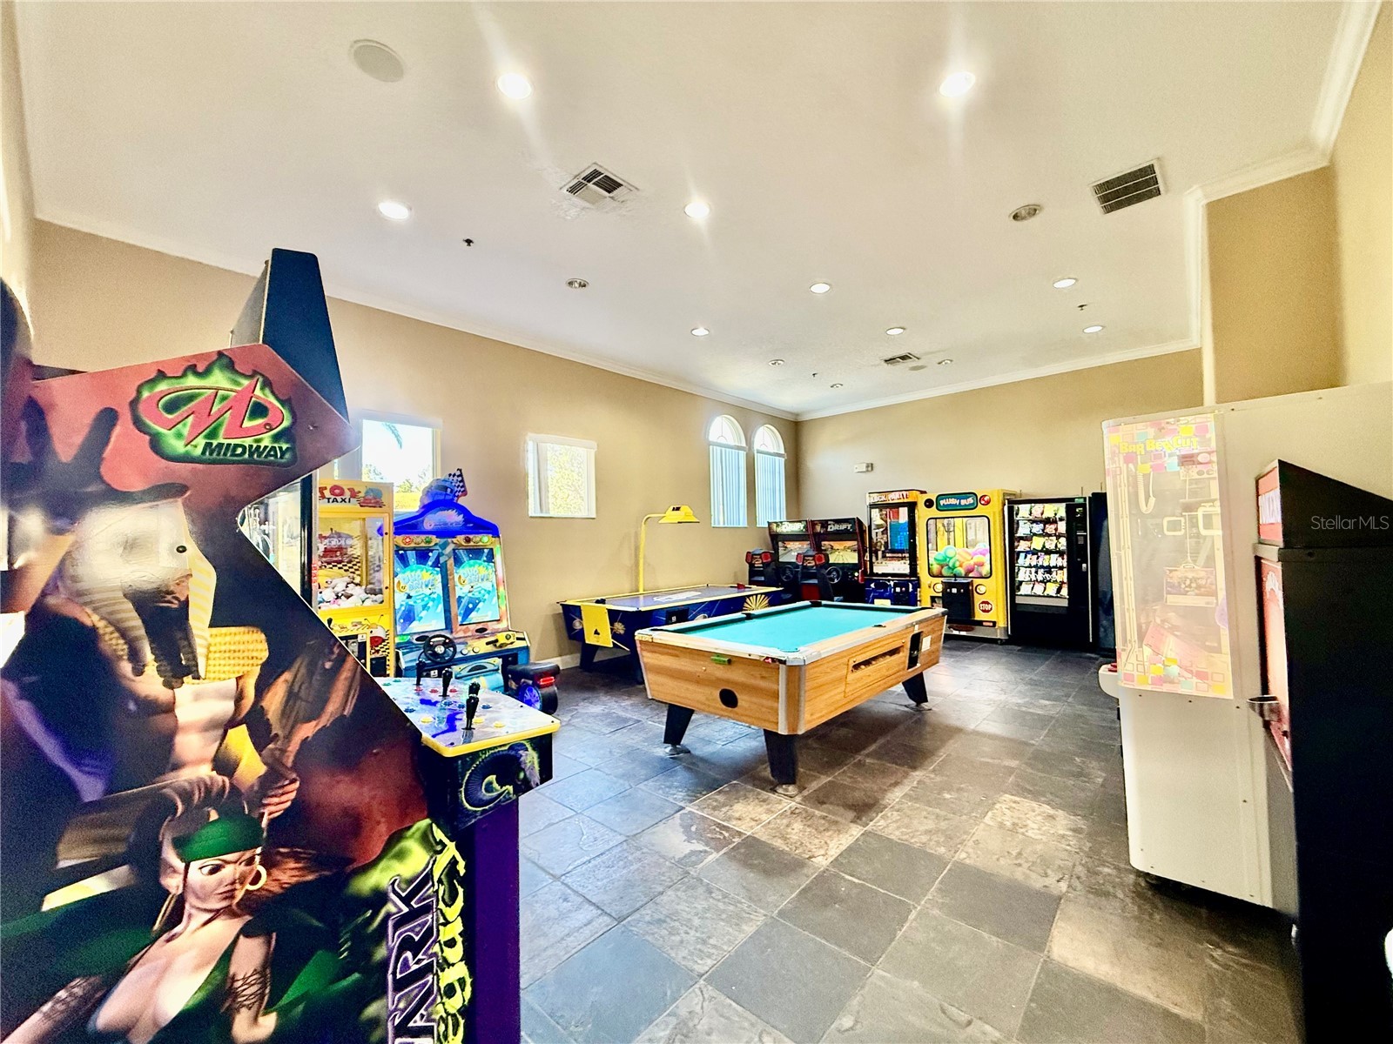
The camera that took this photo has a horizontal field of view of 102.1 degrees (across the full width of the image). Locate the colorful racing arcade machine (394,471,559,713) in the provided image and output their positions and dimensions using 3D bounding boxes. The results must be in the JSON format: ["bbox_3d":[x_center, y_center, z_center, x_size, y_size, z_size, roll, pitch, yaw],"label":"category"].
[{"bbox_3d":[-2.019,0.582,4.779,1.320,2.090,1.160,-3,-3,42],"label":"colorful racing arcade machine"}]

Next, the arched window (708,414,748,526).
[{"bbox_3d":[0.506,-0.785,8.798,0.110,1.755,0.910,-3,-3,42],"label":"arched window"}]

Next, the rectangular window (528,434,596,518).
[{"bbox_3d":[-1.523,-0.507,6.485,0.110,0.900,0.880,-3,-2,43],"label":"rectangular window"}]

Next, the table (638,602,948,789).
[{"bbox_3d":[0.859,1.144,4.240,1.280,0.795,2.370,-2,-2,42],"label":"table"}]

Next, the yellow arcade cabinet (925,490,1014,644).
[{"bbox_3d":[3.873,0.612,7.980,1.030,2.030,0.910,-3,-3,42],"label":"yellow arcade cabinet"}]

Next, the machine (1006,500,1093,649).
[{"bbox_3d":[4.678,0.668,7.346,0.870,1.840,0.830,-3,-3,42],"label":"machine"}]

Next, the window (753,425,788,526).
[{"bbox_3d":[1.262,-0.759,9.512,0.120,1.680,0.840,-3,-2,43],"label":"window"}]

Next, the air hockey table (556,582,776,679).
[{"bbox_3d":[-0.200,1.267,6.702,1.270,0.790,2.510,-3,-3,42],"label":"air hockey table"}]

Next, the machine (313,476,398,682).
[{"bbox_3d":[-2.846,0.669,4.238,0.790,1.910,0.790,-3,-3,42],"label":"machine"}]

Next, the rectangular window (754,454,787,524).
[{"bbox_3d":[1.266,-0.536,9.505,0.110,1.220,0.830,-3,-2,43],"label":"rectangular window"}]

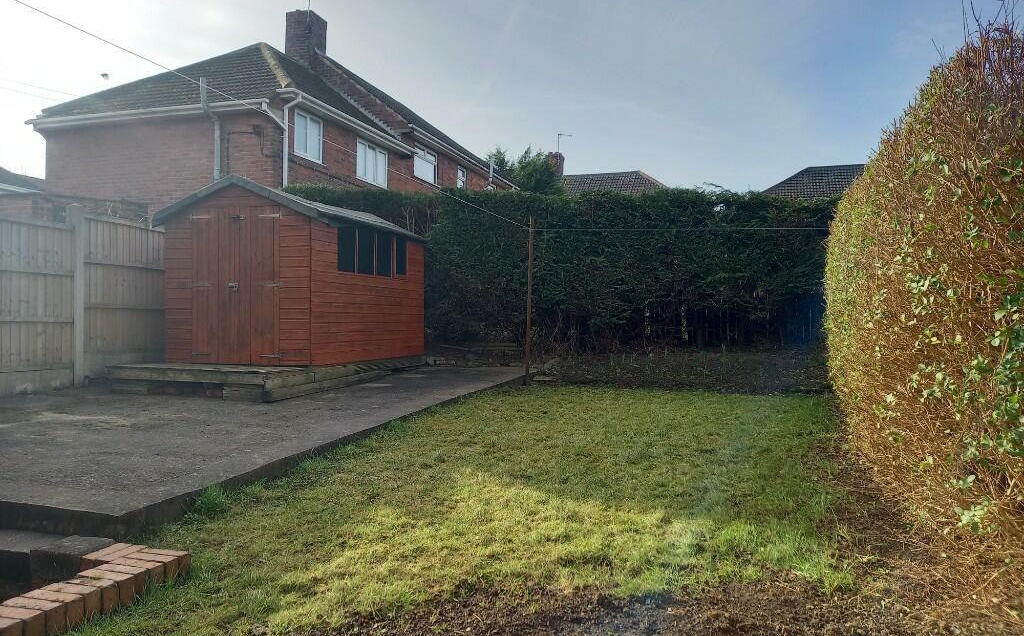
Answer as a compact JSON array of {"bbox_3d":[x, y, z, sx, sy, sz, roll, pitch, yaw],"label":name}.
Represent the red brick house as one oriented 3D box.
[{"bbox_3d":[-5.113,-3.803,22.171,6.550,9.200,15.200,0,0,17],"label":"red brick house"}]

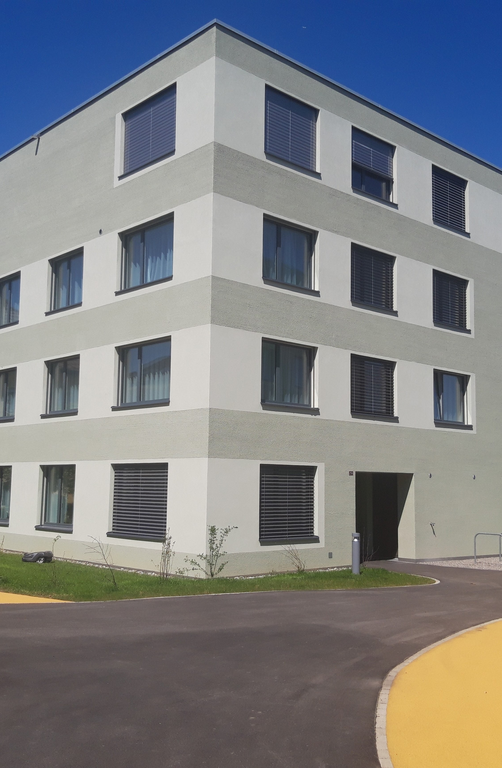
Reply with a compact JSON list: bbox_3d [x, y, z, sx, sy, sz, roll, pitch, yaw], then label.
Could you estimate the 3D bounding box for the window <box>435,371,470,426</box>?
[{"bbox_3d":[5.491,0.402,21.305,1.805,1.417,0.200,7,-10,-41],"label":"window"}]

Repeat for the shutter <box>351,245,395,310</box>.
[{"bbox_3d":[3.108,-2.763,20.141,1.833,1.460,0.180,7,-10,-42],"label":"shutter"}]

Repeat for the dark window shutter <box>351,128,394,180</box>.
[{"bbox_3d":[3.095,-5.948,19.937,1.772,0.804,0.120,7,-10,-41],"label":"dark window shutter"}]

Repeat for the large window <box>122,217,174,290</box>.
[{"bbox_3d":[-2.373,-3.070,18.254,0.180,1.460,2.219,7,-10,-43],"label":"large window"}]

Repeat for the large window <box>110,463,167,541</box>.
[{"bbox_3d":[-2.557,2.704,17.788,0.200,1.711,2.196,7,-9,-42],"label":"large window"}]

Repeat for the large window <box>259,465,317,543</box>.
[{"bbox_3d":[0.765,2.659,17.402,1.832,1.620,0.180,7,-10,-42],"label":"large window"}]

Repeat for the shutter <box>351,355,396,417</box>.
[{"bbox_3d":[3.141,0.077,20.010,1.790,1.514,0.130,7,-9,-42],"label":"shutter"}]

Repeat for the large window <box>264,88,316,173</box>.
[{"bbox_3d":[0.899,-5.870,17.935,1.775,1.610,0.200,7,-10,-41],"label":"large window"}]

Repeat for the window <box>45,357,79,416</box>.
[{"bbox_3d":[-4.911,0.050,20.500,0.180,1.440,1.845,7,-10,-43],"label":"window"}]

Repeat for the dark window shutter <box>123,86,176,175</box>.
[{"bbox_3d":[-2.447,-6.142,18.878,0.200,1.737,2.196,7,-9,-42],"label":"dark window shutter"}]

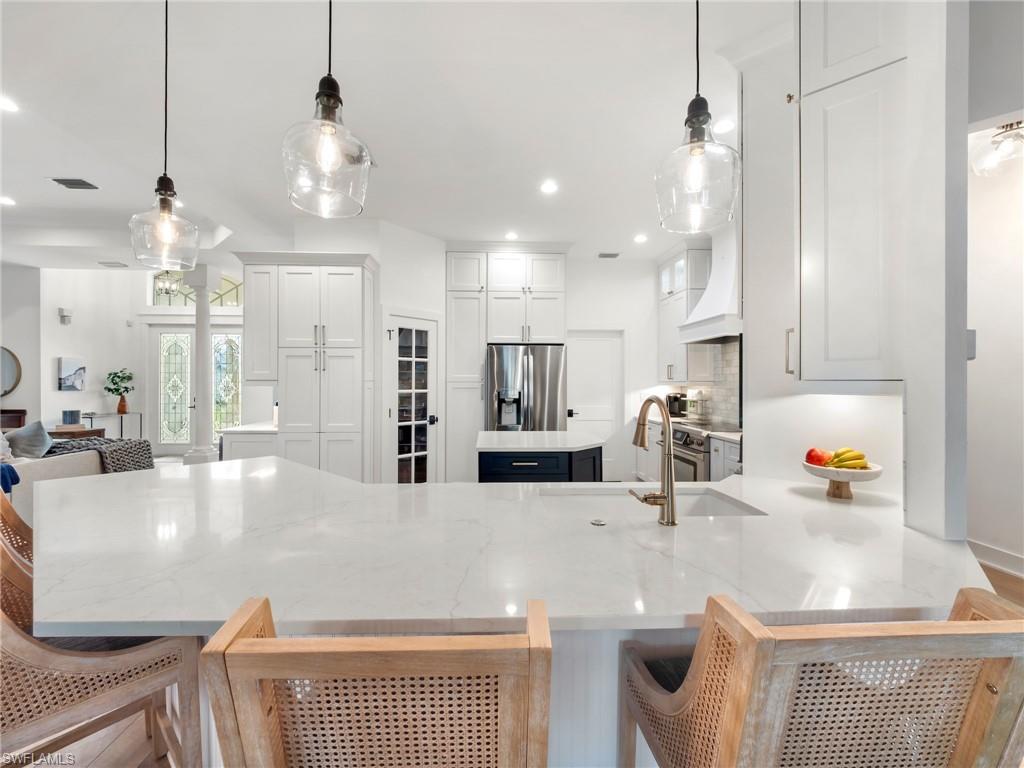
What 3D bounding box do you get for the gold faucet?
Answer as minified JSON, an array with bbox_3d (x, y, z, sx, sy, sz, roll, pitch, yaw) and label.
[{"bbox_3d":[0.447,0.242,1.430,0.160,0.410,0.250,0,0,-7],"label":"gold faucet"}]

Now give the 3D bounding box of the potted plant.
[{"bbox_3d":[-6.760,0.129,7.150,0.440,0.790,0.420,0,0,-2],"label":"potted plant"}]

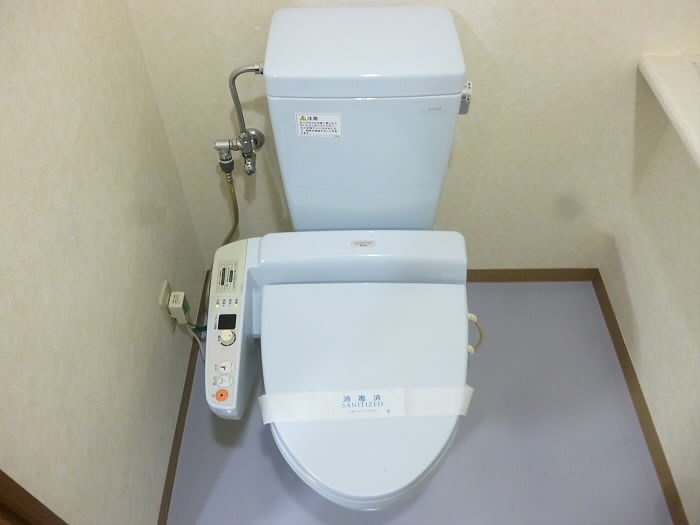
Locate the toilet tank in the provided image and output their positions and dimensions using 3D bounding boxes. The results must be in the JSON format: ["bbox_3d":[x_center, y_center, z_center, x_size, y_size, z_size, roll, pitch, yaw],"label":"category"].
[{"bbox_3d":[0.022,-0.236,1.097,0.316,0.440,0.195,0,52,-1],"label":"toilet tank"}]

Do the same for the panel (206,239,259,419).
[{"bbox_3d":[-0.228,0.129,1.097,0.072,0.085,0.335,0,70,-1],"label":"panel"}]

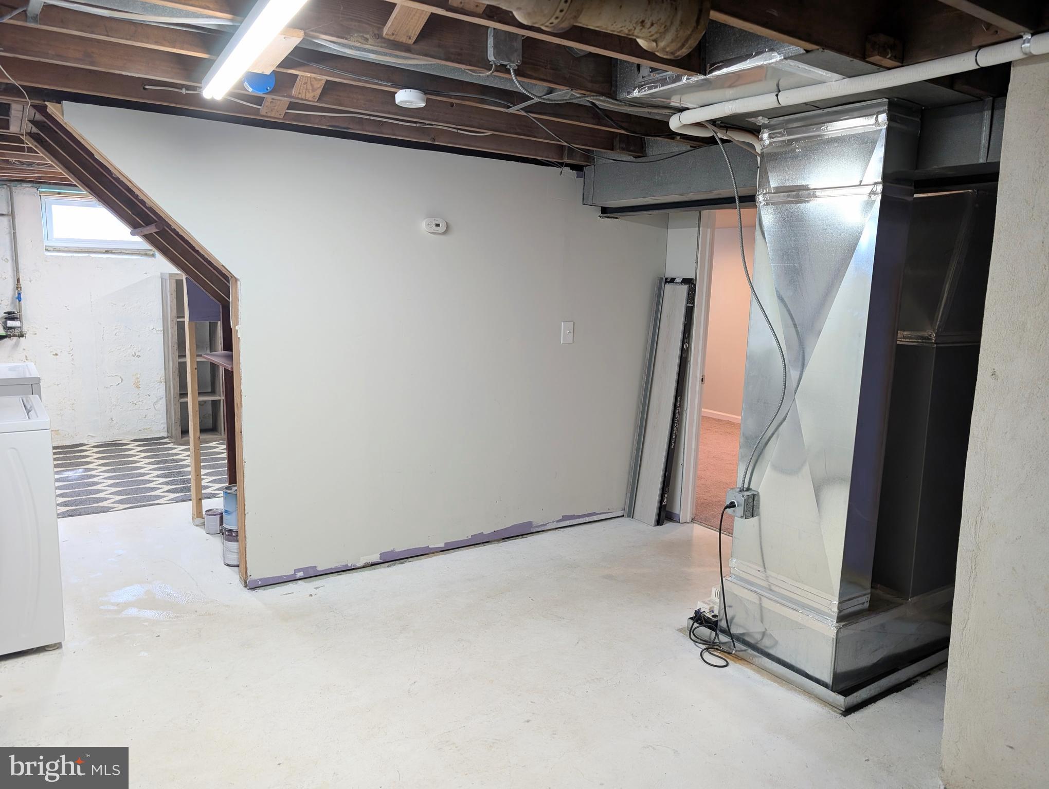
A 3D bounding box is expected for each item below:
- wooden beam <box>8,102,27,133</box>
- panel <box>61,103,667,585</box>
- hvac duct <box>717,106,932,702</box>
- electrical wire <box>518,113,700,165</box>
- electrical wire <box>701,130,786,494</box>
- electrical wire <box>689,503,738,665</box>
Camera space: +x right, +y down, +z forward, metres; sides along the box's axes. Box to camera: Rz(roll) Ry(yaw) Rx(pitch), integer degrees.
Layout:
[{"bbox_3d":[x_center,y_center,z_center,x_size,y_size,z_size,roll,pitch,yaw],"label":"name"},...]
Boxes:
[{"bbox_3d":[-2.263,-1.312,3.245,0.081,0.171,0.812,-5,11,-36],"label":"wooden beam"},{"bbox_3d":[-0.484,-0.182,3.863,3.212,2.134,0.030,-4,10,-32],"label":"panel"},{"bbox_3d":[1.109,0.034,2.788,0.277,2.124,0.544,-5,11,-36],"label":"hvac duct"},{"bbox_3d":[0.405,-1.088,3.196,1.096,0.141,0.060,-5,11,-38],"label":"electrical wire"},{"bbox_3d":[0.816,-0.336,2.821,0.111,1.430,0.463,-5,11,-36],"label":"electrical wire"},{"bbox_3d":[0.775,0.736,2.984,0.211,0.659,0.272,-5,11,-36],"label":"electrical wire"}]

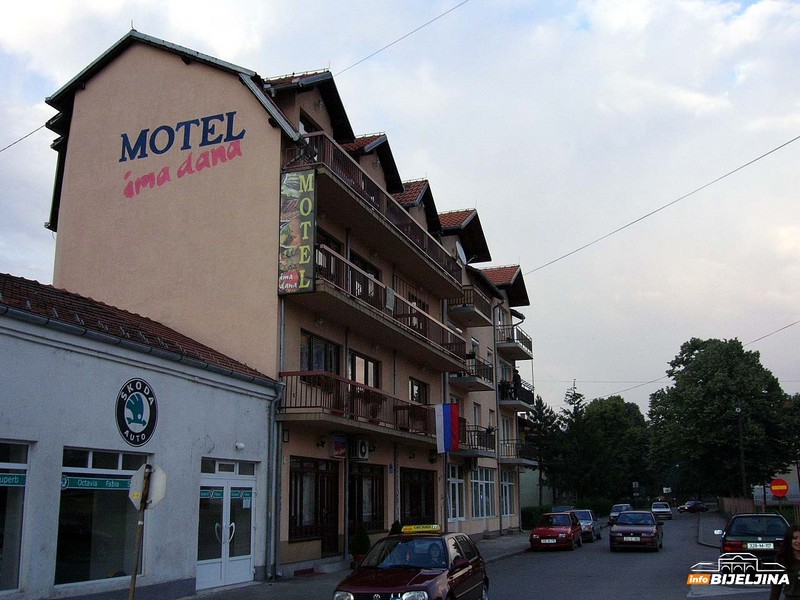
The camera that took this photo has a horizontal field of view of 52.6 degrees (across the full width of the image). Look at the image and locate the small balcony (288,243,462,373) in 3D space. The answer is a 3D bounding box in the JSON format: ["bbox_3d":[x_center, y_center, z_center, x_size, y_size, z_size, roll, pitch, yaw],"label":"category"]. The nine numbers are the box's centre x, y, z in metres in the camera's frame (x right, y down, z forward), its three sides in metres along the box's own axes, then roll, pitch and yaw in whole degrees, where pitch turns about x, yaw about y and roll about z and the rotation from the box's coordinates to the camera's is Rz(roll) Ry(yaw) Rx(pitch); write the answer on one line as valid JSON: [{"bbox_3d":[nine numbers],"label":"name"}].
[{"bbox_3d":[-0.117,0.773,26.651,1.111,1.197,13.775,-6,-15,19],"label":"small balcony"}]

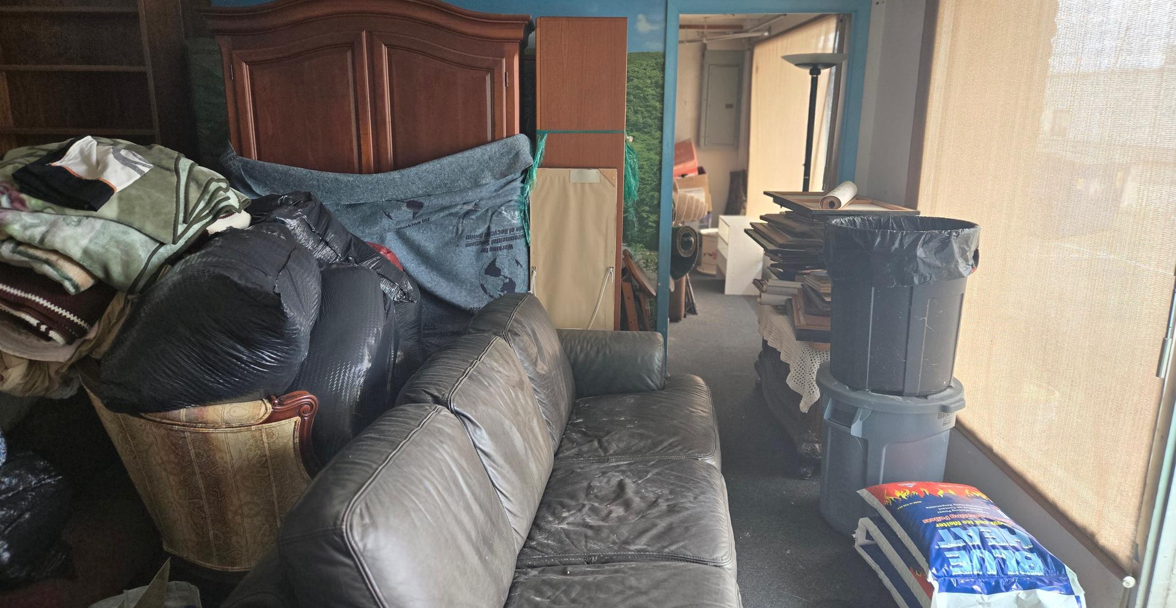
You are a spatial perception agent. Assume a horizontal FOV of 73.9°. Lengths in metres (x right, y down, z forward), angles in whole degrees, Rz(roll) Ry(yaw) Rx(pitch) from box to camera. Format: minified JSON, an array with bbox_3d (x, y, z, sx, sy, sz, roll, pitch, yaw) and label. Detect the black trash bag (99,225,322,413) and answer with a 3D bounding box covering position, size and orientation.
[{"bbox_3d":[-1.201,0.040,2.537,0.670,0.600,0.550,1,15,1],"label":"black trash bag"}]

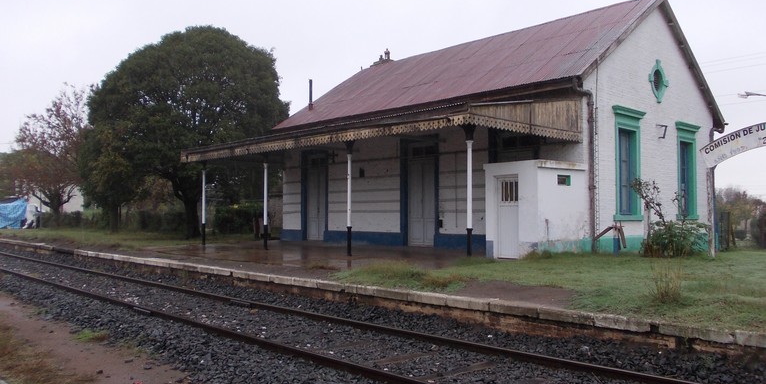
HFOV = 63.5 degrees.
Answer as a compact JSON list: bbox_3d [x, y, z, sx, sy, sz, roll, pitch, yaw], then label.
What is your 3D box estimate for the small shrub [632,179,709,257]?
[{"bbox_3d":[8.346,0.769,17.980,2.206,2.264,1.700,-1,-2,25],"label":"small shrub"}]

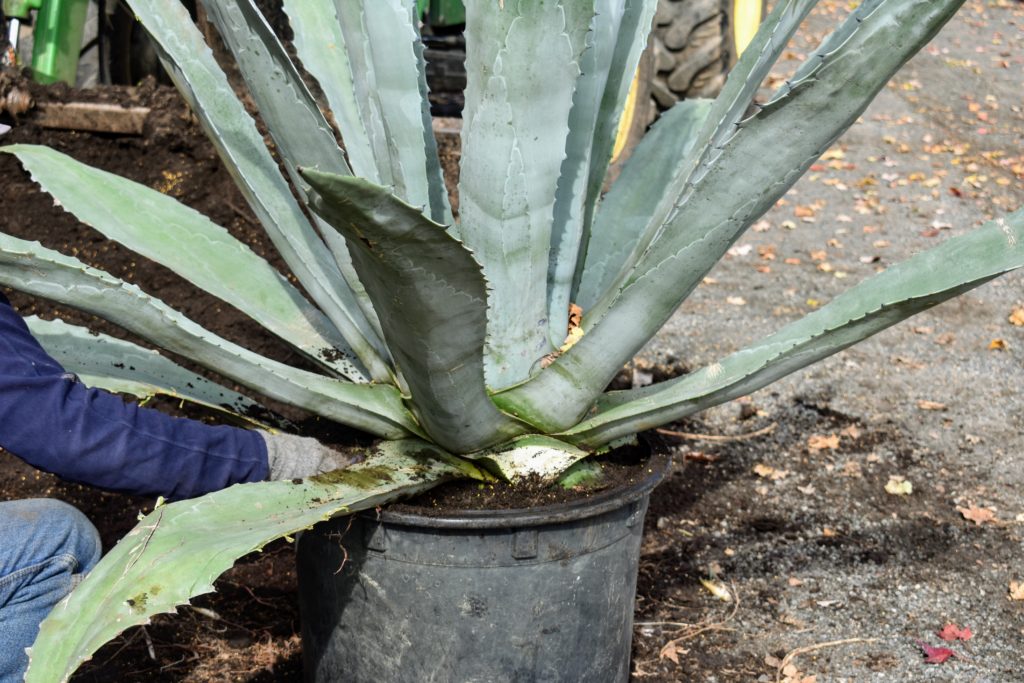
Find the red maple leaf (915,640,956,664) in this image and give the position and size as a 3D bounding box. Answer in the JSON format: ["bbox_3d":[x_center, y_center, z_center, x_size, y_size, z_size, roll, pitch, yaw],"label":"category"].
[{"bbox_3d":[0.754,0.554,3.496,0.075,0.020,0.060,3,15,13],"label":"red maple leaf"}]

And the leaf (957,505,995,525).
[{"bbox_3d":[0.991,0.369,4.187,0.085,0.020,0.070,4,15,14],"label":"leaf"}]

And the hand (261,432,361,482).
[{"bbox_3d":[-0.310,0.183,3.050,0.165,0.075,0.100,12,14,-7],"label":"hand"}]

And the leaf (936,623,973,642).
[{"bbox_3d":[0.809,0.532,3.588,0.066,0.015,0.056,4,15,13],"label":"leaf"}]

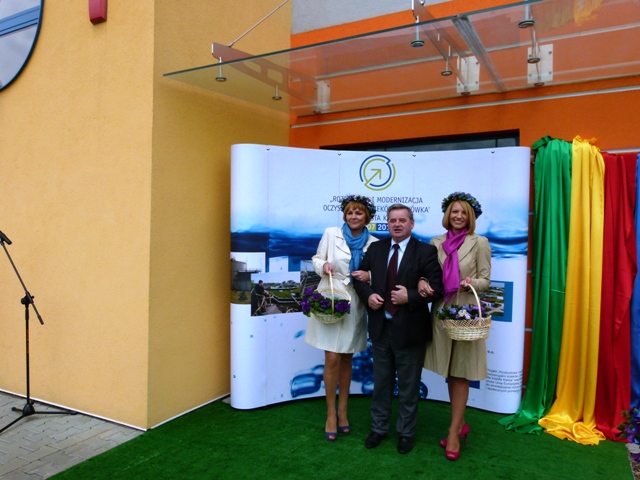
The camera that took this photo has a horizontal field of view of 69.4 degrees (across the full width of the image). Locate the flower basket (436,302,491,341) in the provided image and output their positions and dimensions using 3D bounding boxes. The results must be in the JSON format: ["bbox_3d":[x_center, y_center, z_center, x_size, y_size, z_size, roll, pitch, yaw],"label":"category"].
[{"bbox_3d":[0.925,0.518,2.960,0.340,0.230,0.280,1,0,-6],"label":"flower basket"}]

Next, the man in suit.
[{"bbox_3d":[0.560,0.575,3.280,0.600,1.720,0.420,1,0,19],"label":"man in suit"}]

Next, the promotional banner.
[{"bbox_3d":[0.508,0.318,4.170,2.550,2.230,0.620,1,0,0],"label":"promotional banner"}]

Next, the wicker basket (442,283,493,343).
[{"bbox_3d":[0.953,0.462,2.960,0.310,0.345,0.260,1,0,-6],"label":"wicker basket"}]

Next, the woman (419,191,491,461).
[{"bbox_3d":[0.935,0.542,3.200,0.500,1.790,0.400,1,0,24],"label":"woman"}]

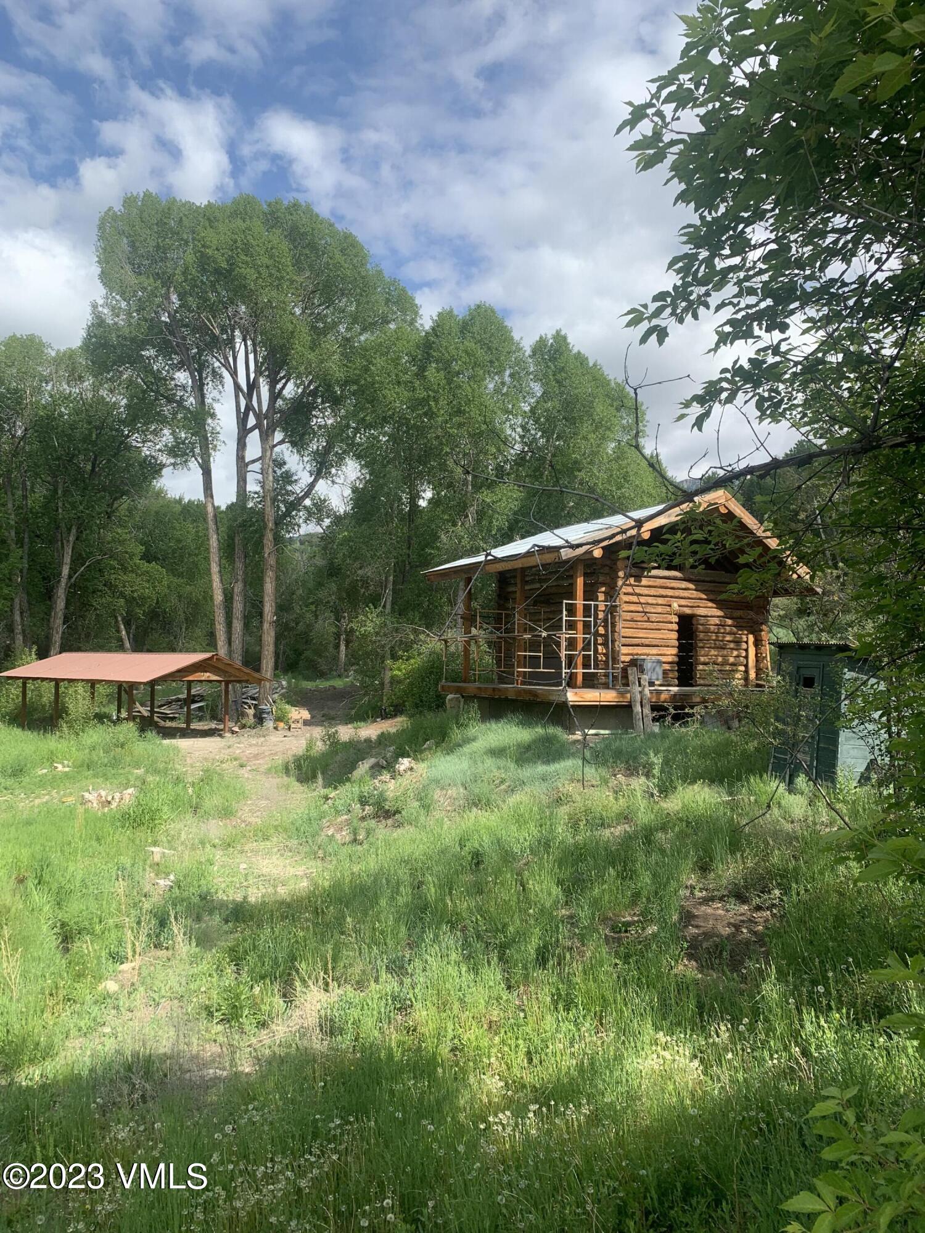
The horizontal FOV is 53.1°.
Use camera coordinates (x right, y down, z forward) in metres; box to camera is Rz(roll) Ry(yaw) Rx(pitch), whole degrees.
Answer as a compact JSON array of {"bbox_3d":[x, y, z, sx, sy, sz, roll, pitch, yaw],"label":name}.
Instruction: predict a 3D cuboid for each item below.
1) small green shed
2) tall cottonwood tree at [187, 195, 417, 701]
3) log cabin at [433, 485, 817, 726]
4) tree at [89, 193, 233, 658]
[{"bbox_3d":[5.828,1.570,14.946,1.250,2.300,1.320,2,-3,-32],"label":"small green shed"},{"bbox_3d":[-7.564,-7.612,44.903,10.400,25.260,10.000,1,-3,0],"label":"tall cottonwood tree"},{"bbox_3d":[4.181,-0.130,26.121,8.100,6.000,7.000,2,-3,-29],"label":"log cabin"},{"bbox_3d":[-14.288,-7.843,45.411,7.200,25.830,7.600,1,-3,0],"label":"tree"}]

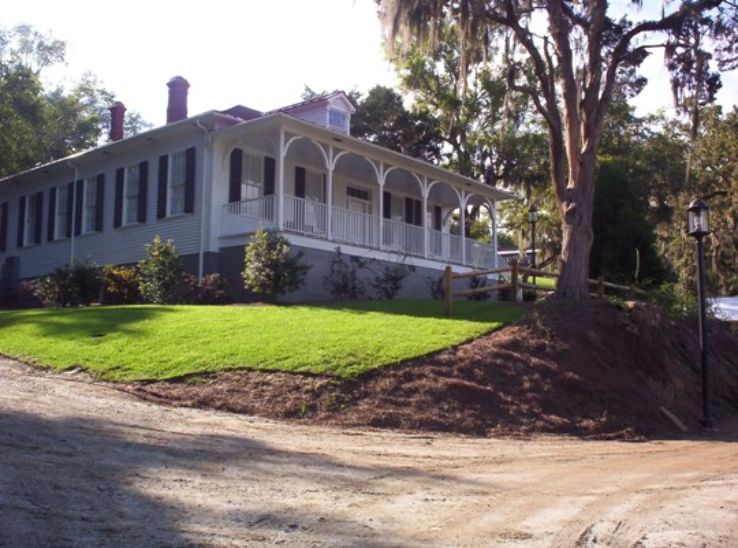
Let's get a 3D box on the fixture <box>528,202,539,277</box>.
[{"bbox_3d":[5.743,-0.899,26.687,0.290,3.103,0.290,0,-7,0],"label":"fixture"}]

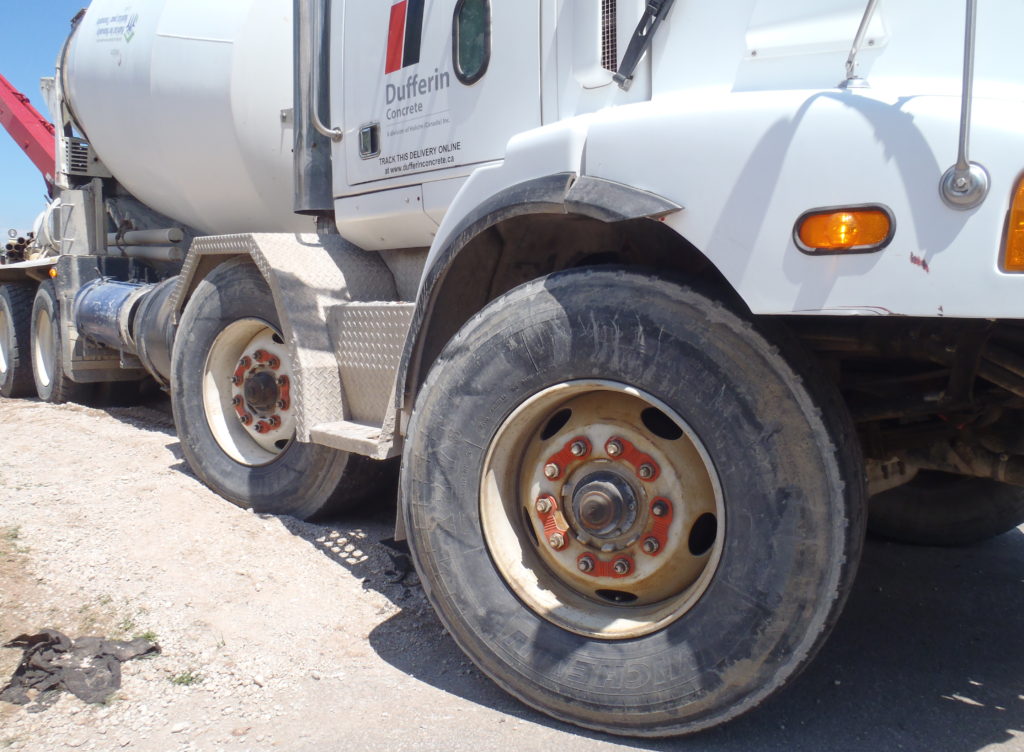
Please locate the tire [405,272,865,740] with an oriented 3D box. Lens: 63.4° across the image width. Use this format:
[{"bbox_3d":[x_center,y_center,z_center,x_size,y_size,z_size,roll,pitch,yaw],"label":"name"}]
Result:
[{"bbox_3d":[0.264,0.291,2.023,1.065,1.065,0.385,4,6,27],"label":"tire"}]

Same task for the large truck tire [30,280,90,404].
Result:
[{"bbox_3d":[-3.487,-0.217,6.438,0.280,1.050,1.050,-4,7,-40],"label":"large truck tire"}]

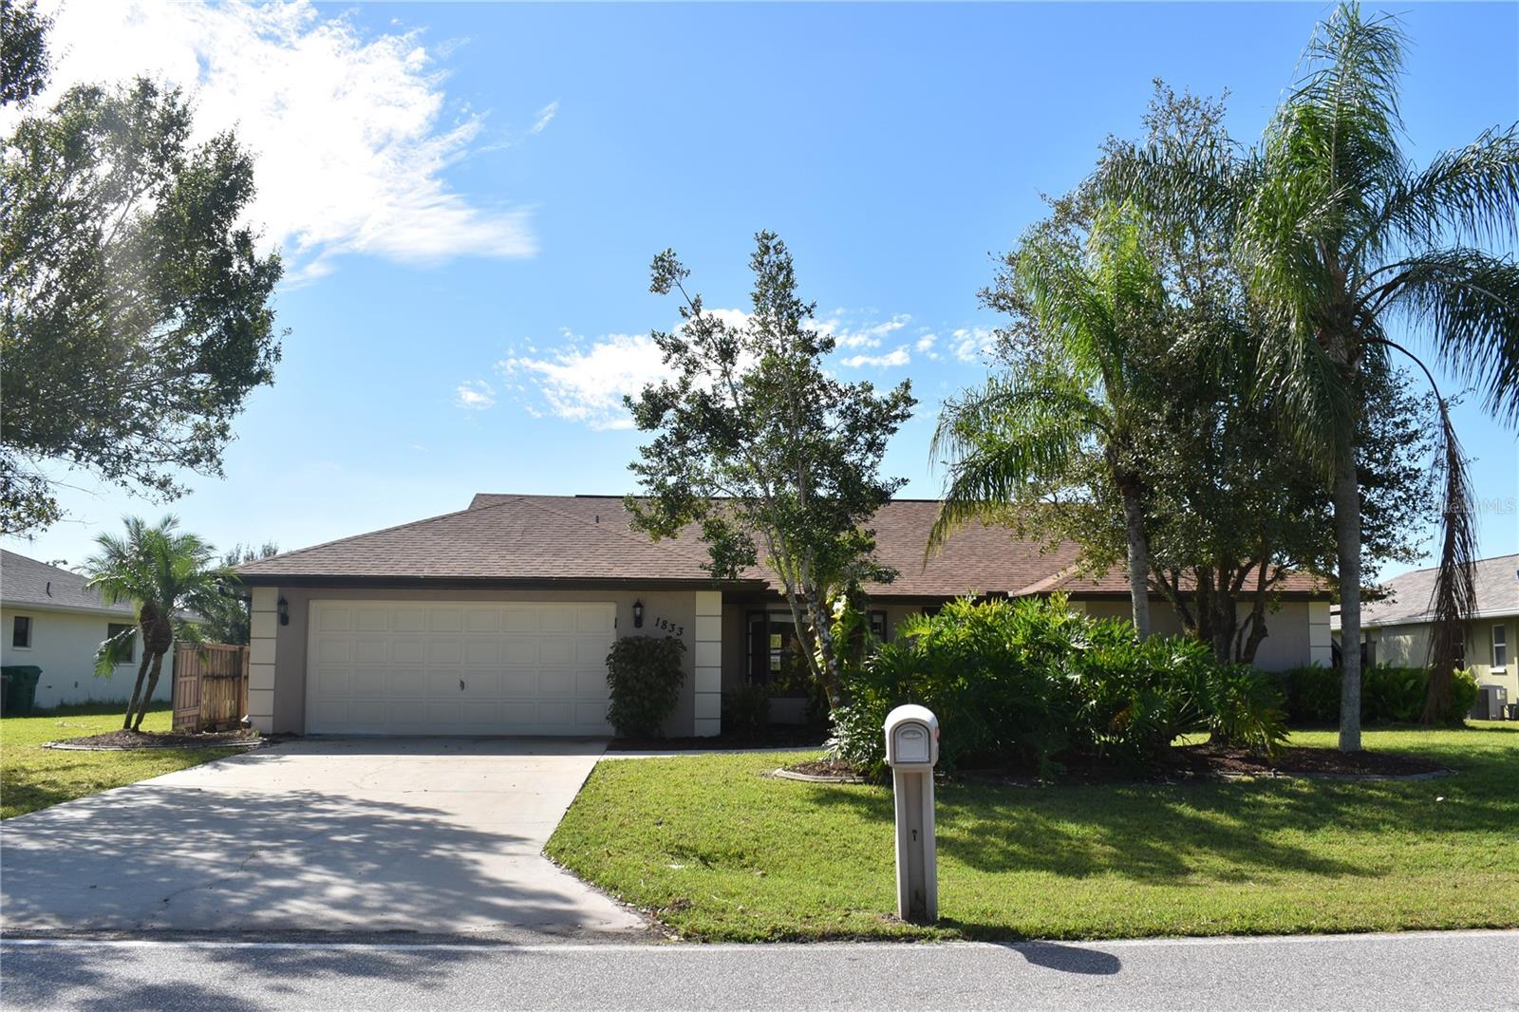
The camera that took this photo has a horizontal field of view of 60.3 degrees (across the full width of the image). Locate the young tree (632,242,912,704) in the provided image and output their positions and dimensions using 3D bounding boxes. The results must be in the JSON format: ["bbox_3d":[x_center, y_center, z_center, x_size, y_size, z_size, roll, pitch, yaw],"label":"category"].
[{"bbox_3d":[0.182,-0.228,17.768,3.853,7.151,3.700,1,-6,-3],"label":"young tree"}]

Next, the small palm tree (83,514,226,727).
[{"bbox_3d":[-9.657,1.883,21.177,2.325,3.437,2.325,1,-6,-3],"label":"small palm tree"}]

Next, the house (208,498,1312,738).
[{"bbox_3d":[1.016,1.978,29.493,19.200,5.150,17.500,1,-6,-3],"label":"house"}]

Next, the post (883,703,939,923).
[{"bbox_3d":[0.916,1.840,7.963,0.321,1.257,0.480,0,-6,3],"label":"post"}]

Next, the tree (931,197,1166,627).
[{"bbox_3d":[4.007,-0.439,18.296,3.379,7.708,3.500,1,-6,-3],"label":"tree"}]

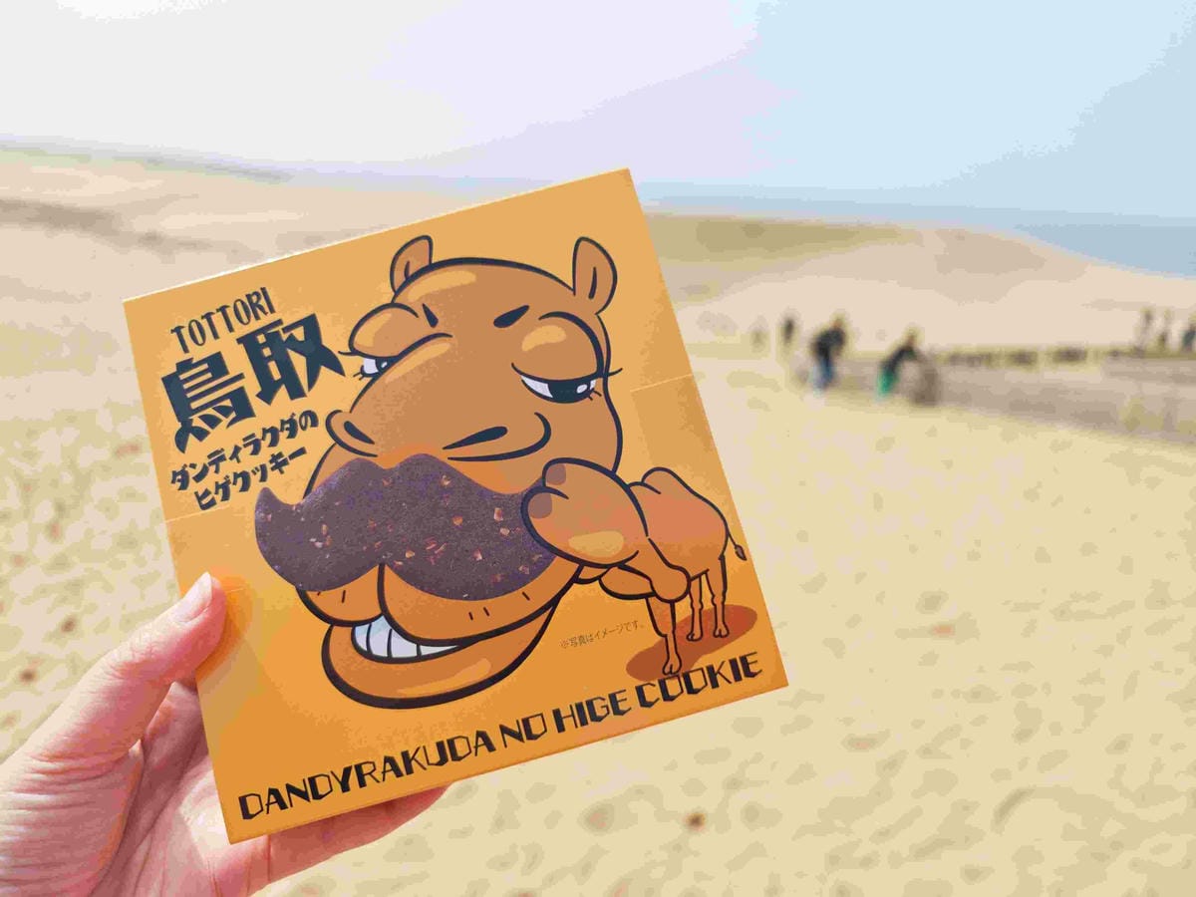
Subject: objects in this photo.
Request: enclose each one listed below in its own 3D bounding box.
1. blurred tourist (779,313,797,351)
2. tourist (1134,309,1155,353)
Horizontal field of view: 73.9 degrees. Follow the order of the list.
[{"bbox_3d":[8.046,-4.895,33.500,0.520,1.660,0.380,4,18,6],"label":"blurred tourist"},{"bbox_3d":[18.575,-3.996,27.000,0.520,1.650,0.400,10,20,21],"label":"tourist"}]

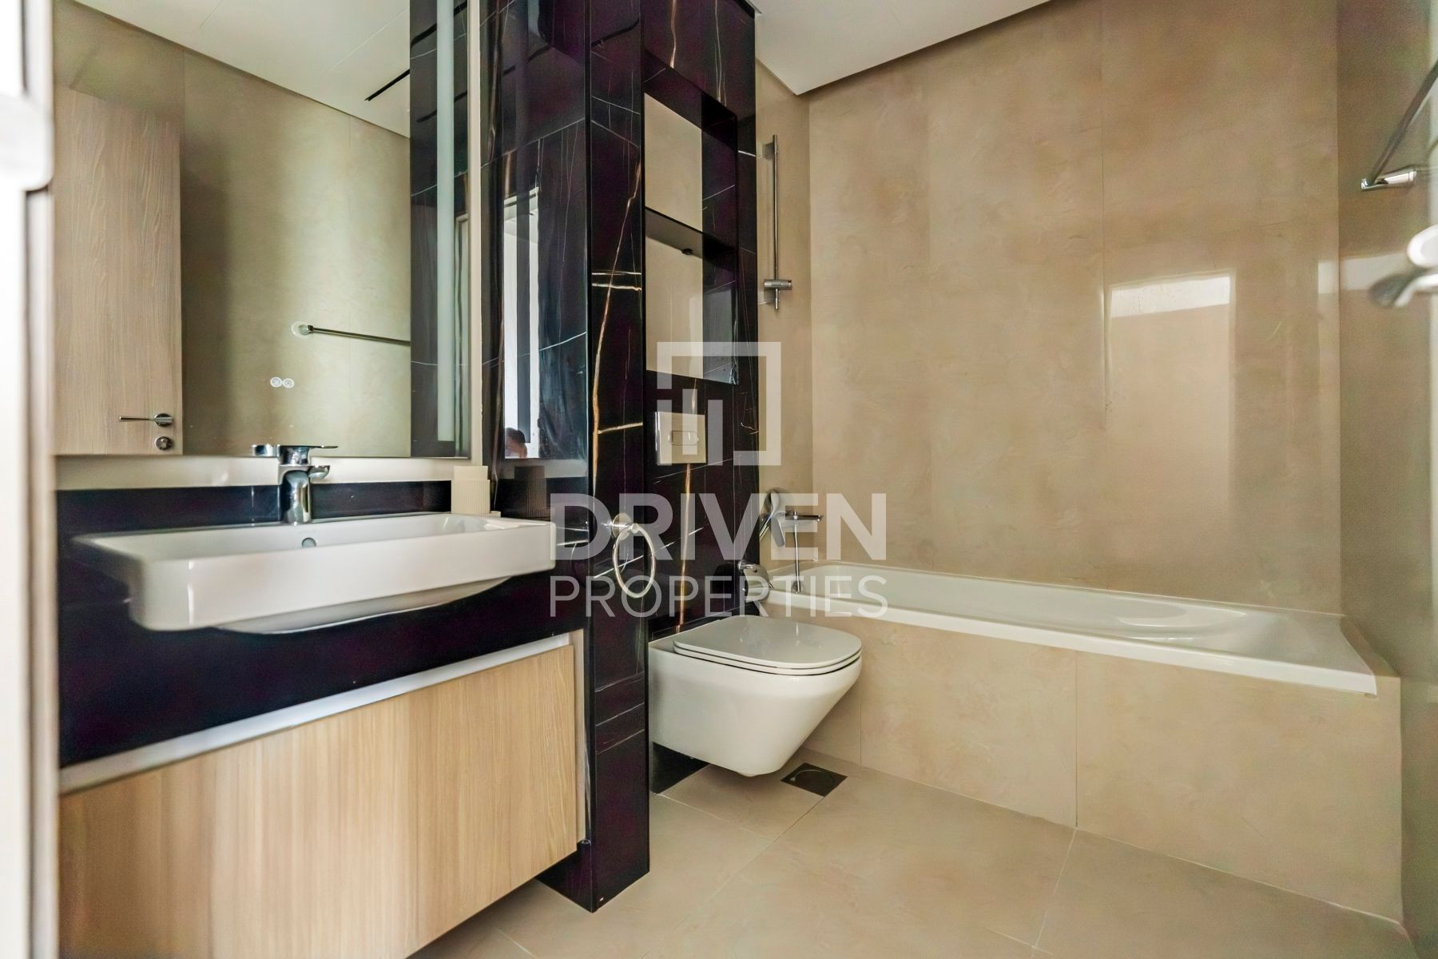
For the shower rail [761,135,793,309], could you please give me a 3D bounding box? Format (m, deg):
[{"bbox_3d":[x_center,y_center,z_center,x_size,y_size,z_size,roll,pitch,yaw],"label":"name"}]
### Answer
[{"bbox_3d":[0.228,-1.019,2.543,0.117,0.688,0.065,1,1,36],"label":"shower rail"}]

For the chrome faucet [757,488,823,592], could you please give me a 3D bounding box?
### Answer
[{"bbox_3d":[0.284,0.247,2.569,0.222,0.425,0.255,0,1,37],"label":"chrome faucet"}]

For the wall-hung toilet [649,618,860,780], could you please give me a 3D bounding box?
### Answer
[{"bbox_3d":[0.120,0.588,1.781,0.535,0.310,0.370,1,1,36],"label":"wall-hung toilet"}]

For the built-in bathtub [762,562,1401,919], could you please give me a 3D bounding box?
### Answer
[{"bbox_3d":[0.918,0.651,2.139,1.758,0.513,0.747,0,1,37],"label":"built-in bathtub"}]

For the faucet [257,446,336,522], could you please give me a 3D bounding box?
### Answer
[{"bbox_3d":[-0.721,0.010,1.120,0.155,0.140,0.052,1,1,36],"label":"faucet"}]

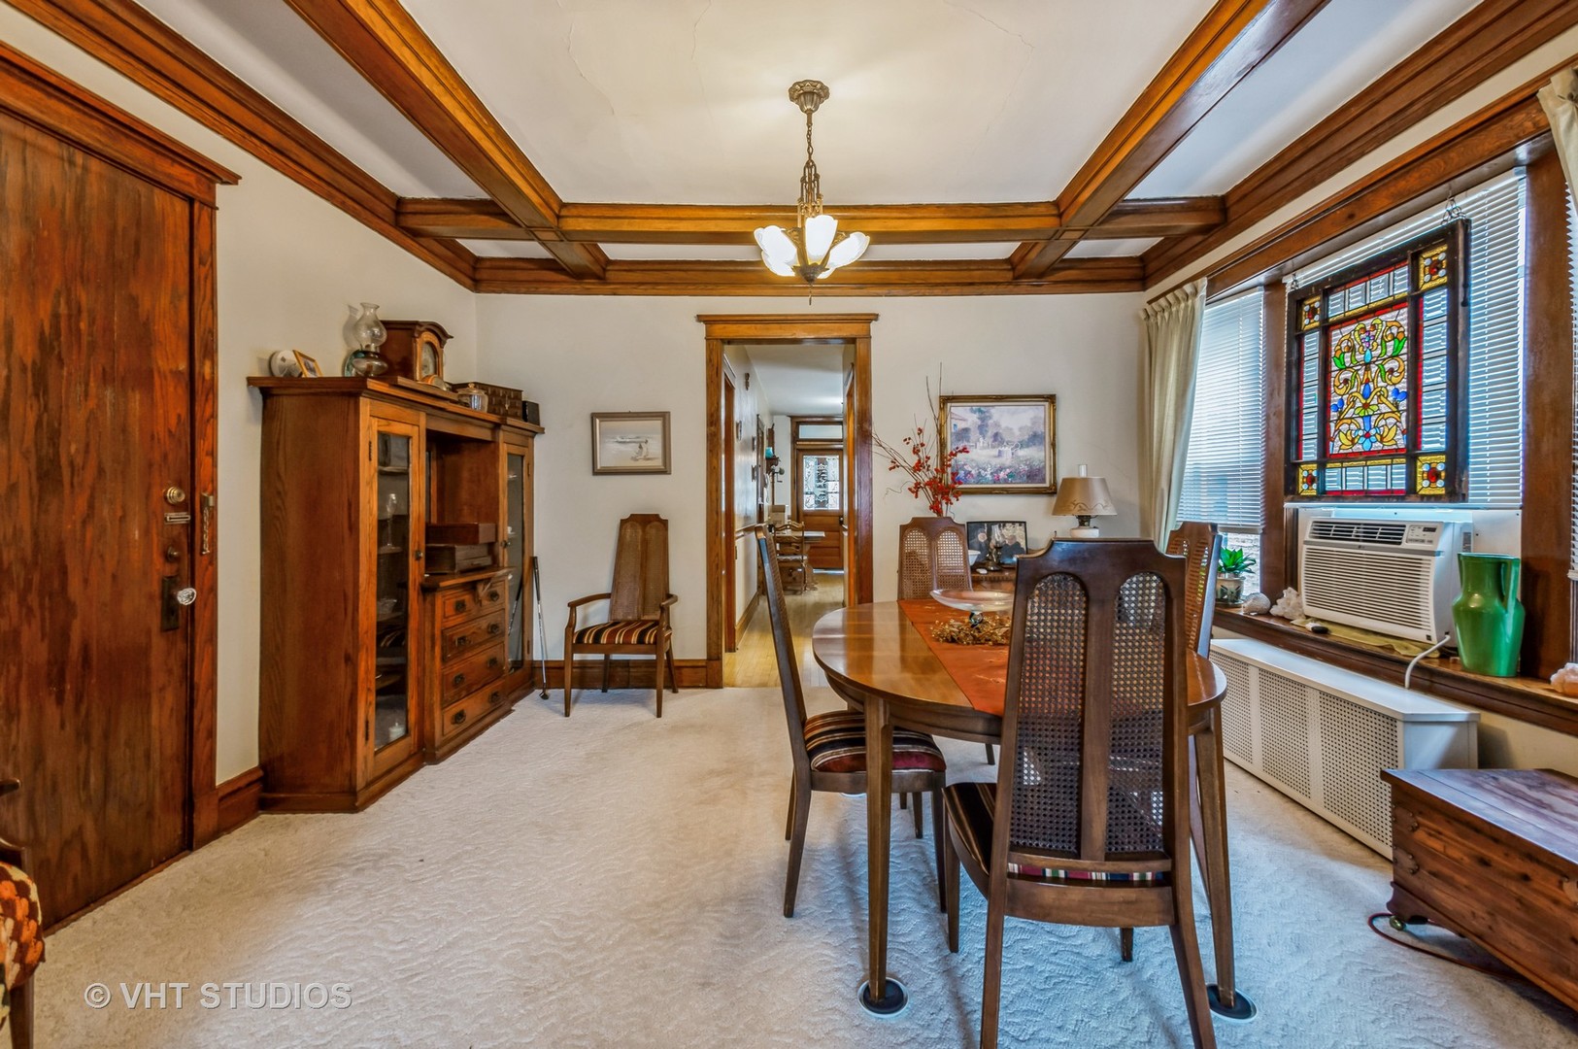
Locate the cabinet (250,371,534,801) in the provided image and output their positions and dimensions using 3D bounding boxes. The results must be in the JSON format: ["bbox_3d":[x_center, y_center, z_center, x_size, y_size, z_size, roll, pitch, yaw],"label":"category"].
[{"bbox_3d":[-1.733,0.245,3.237,0.450,1.610,1.680,0,2,2],"label":"cabinet"}]

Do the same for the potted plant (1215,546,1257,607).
[{"bbox_3d":[2.227,0.252,3.351,0.220,0.300,0.220,0,2,2],"label":"potted plant"}]

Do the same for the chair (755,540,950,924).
[{"bbox_3d":[0.180,0.553,2.060,0.560,1.080,0.490,0,2,-2],"label":"chair"}]

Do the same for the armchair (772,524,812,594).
[{"bbox_3d":[0.042,0.420,8.333,0.480,0.890,0.500,0,2,2],"label":"armchair"}]

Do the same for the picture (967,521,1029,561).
[{"bbox_3d":[1.228,0.112,3.860,0.355,0.260,0.070,0,2,2],"label":"picture"}]

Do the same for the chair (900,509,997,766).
[{"bbox_3d":[0.670,0.520,2.735,0.480,1.100,0.560,0,1,1],"label":"chair"}]

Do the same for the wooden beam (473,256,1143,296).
[{"bbox_3d":[0.122,-1.535,4.040,4.140,0.210,0.090,0,1,1],"label":"wooden beam"}]

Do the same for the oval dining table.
[{"bbox_3d":[0.615,0.726,2.070,1.100,0.745,1.500,0,1,1],"label":"oval dining table"}]

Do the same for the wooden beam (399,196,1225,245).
[{"bbox_3d":[0.075,-1.508,3.319,4.020,0.125,0.260,0,2,2],"label":"wooden beam"}]

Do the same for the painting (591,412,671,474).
[{"bbox_3d":[-0.975,-0.502,4.060,0.496,0.380,0.030,0,1,1],"label":"painting"}]

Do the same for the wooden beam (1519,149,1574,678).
[{"bbox_3d":[2.365,-0.322,2.010,0.100,1.600,0.140,0,1,1],"label":"wooden beam"}]

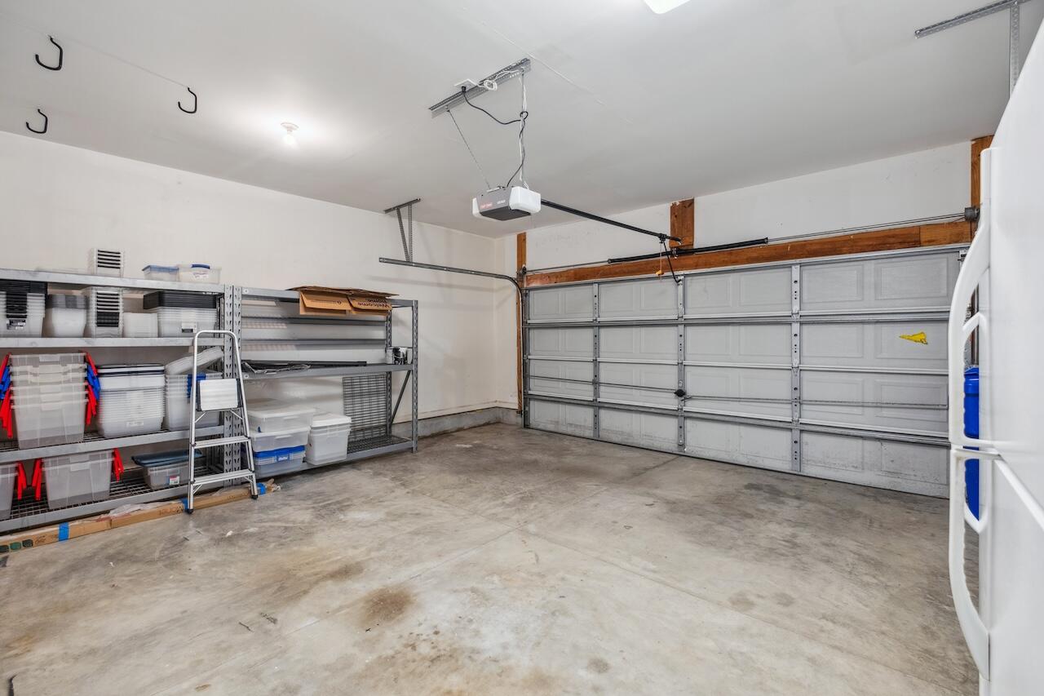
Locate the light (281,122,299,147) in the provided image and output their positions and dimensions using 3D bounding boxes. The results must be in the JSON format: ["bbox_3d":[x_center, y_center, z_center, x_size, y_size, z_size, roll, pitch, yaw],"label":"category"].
[{"bbox_3d":[-1.764,-1.615,3.291,0.115,0.145,0.115,1,2,42],"label":"light"}]

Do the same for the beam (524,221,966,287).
[{"bbox_3d":[1.918,-1.000,5.170,4.782,0.196,0.045,1,2,40],"label":"beam"}]

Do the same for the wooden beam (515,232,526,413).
[{"bbox_3d":[0.012,-0.387,6.773,0.181,2.785,0.045,1,2,40],"label":"wooden beam"}]

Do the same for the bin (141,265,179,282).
[{"bbox_3d":[-3.059,-0.606,3.694,0.330,0.121,0.190,1,2,42],"label":"bin"}]

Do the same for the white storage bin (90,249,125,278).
[{"bbox_3d":[-3.306,-0.648,3.451,0.220,0.215,0.170,1,1,34],"label":"white storage bin"}]

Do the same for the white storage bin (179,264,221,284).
[{"bbox_3d":[-2.882,-0.622,3.832,0.400,0.156,0.300,1,2,42],"label":"white storage bin"}]

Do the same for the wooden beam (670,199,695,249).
[{"bbox_3d":[1.911,-1.449,5.167,0.284,0.548,0.045,1,2,40],"label":"wooden beam"}]

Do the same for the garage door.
[{"bbox_3d":[1.870,0.186,5.151,4.780,2.130,0.080,1,2,40],"label":"garage door"}]

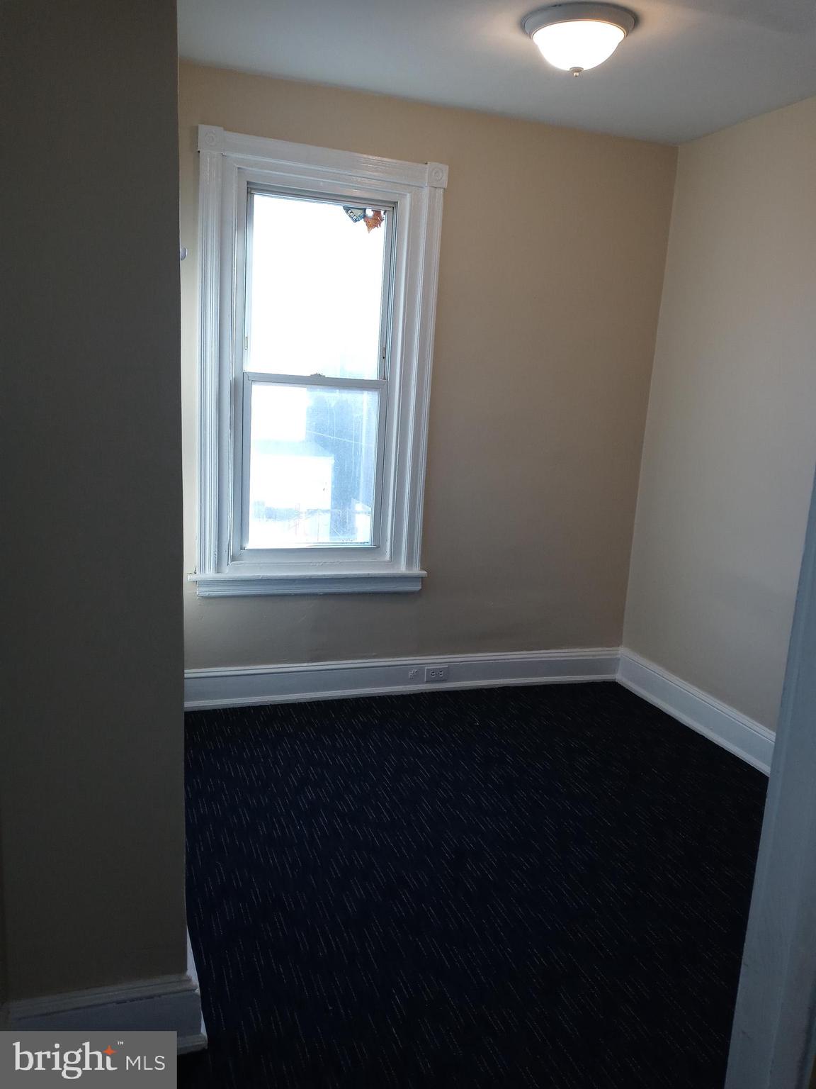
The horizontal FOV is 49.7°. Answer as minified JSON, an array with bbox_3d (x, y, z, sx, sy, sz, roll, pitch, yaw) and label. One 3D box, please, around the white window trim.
[{"bbox_3d":[-0.363,-0.668,3.563,1.014,1.780,0.105,-1,12,-19],"label":"white window trim"}]

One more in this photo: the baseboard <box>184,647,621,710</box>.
[{"bbox_3d":[0.027,0.594,3.958,2.173,0.176,0.040,-1,12,-19],"label":"baseboard"}]

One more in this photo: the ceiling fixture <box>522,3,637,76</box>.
[{"bbox_3d":[0.514,-1.500,2.679,0.344,0.138,0.344,3,11,-1],"label":"ceiling fixture"}]

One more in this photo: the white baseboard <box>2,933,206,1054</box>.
[{"bbox_3d":[-0.627,0.972,1.845,0.389,0.167,0.140,-1,12,-19],"label":"white baseboard"}]

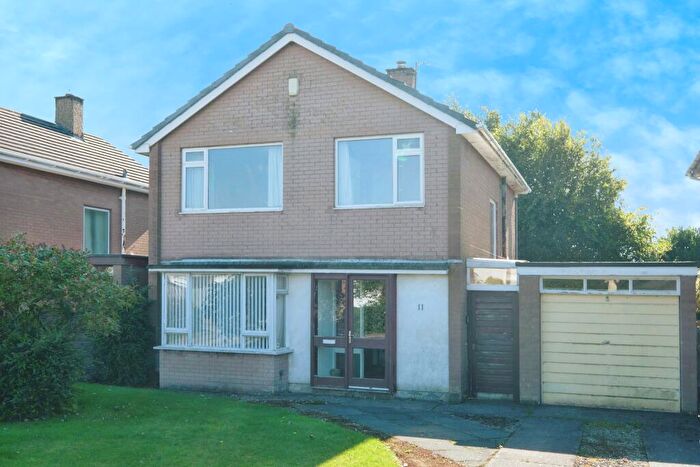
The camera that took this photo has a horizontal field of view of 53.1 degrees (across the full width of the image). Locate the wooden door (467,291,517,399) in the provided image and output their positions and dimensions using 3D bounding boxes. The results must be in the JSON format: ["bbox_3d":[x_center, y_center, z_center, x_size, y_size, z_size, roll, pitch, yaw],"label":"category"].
[{"bbox_3d":[2.578,1.964,12.534,0.851,1.921,0.099,-1,-2,20],"label":"wooden door"}]

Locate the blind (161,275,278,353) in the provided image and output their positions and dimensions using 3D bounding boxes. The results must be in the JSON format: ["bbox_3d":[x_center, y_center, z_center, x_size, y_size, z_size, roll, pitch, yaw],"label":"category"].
[{"bbox_3d":[-2.450,1.507,13.666,2.475,1.485,0.594,-1,-2,20],"label":"blind"}]

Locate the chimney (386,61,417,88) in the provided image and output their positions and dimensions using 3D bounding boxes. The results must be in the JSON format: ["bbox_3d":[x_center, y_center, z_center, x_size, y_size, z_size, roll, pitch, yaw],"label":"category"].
[{"bbox_3d":[1.524,-4.302,20.263,0.772,1.386,0.544,-1,-2,20],"label":"chimney"}]

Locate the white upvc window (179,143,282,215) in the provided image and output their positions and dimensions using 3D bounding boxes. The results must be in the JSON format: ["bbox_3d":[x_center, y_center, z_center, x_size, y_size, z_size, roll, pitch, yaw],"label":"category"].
[{"bbox_3d":[-2.385,-1.095,14.093,2.307,1.346,0.109,-1,-2,20],"label":"white upvc window"}]

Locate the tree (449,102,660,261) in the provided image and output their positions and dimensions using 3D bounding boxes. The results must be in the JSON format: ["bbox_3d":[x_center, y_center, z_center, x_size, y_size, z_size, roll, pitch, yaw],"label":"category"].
[{"bbox_3d":[7.198,-0.681,24.959,7.500,8.140,6.800,-1,-2,20],"label":"tree"}]

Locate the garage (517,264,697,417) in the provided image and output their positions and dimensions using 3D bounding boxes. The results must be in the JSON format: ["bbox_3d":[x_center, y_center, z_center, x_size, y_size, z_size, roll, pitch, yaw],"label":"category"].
[{"bbox_3d":[5.088,1.760,14.061,2.851,2.425,5.148,-1,-2,20],"label":"garage"}]

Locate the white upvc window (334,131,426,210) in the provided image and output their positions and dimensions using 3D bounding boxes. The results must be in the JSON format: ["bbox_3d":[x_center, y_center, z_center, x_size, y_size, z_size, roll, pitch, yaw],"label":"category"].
[{"bbox_3d":[0.545,-1.135,13.055,1.762,1.346,0.109,-1,-2,20],"label":"white upvc window"}]

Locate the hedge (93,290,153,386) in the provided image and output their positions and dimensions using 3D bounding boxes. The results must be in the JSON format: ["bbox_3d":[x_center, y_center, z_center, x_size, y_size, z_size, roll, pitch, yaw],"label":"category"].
[{"bbox_3d":[-4.715,2.064,14.513,1.188,2.000,0.941,-1,-2,20],"label":"hedge"}]

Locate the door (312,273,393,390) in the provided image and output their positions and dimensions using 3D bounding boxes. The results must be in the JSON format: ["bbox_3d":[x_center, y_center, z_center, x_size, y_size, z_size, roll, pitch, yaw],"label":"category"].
[{"bbox_3d":[0.071,1.852,13.173,1.713,2.148,0.119,-1,-2,20],"label":"door"}]

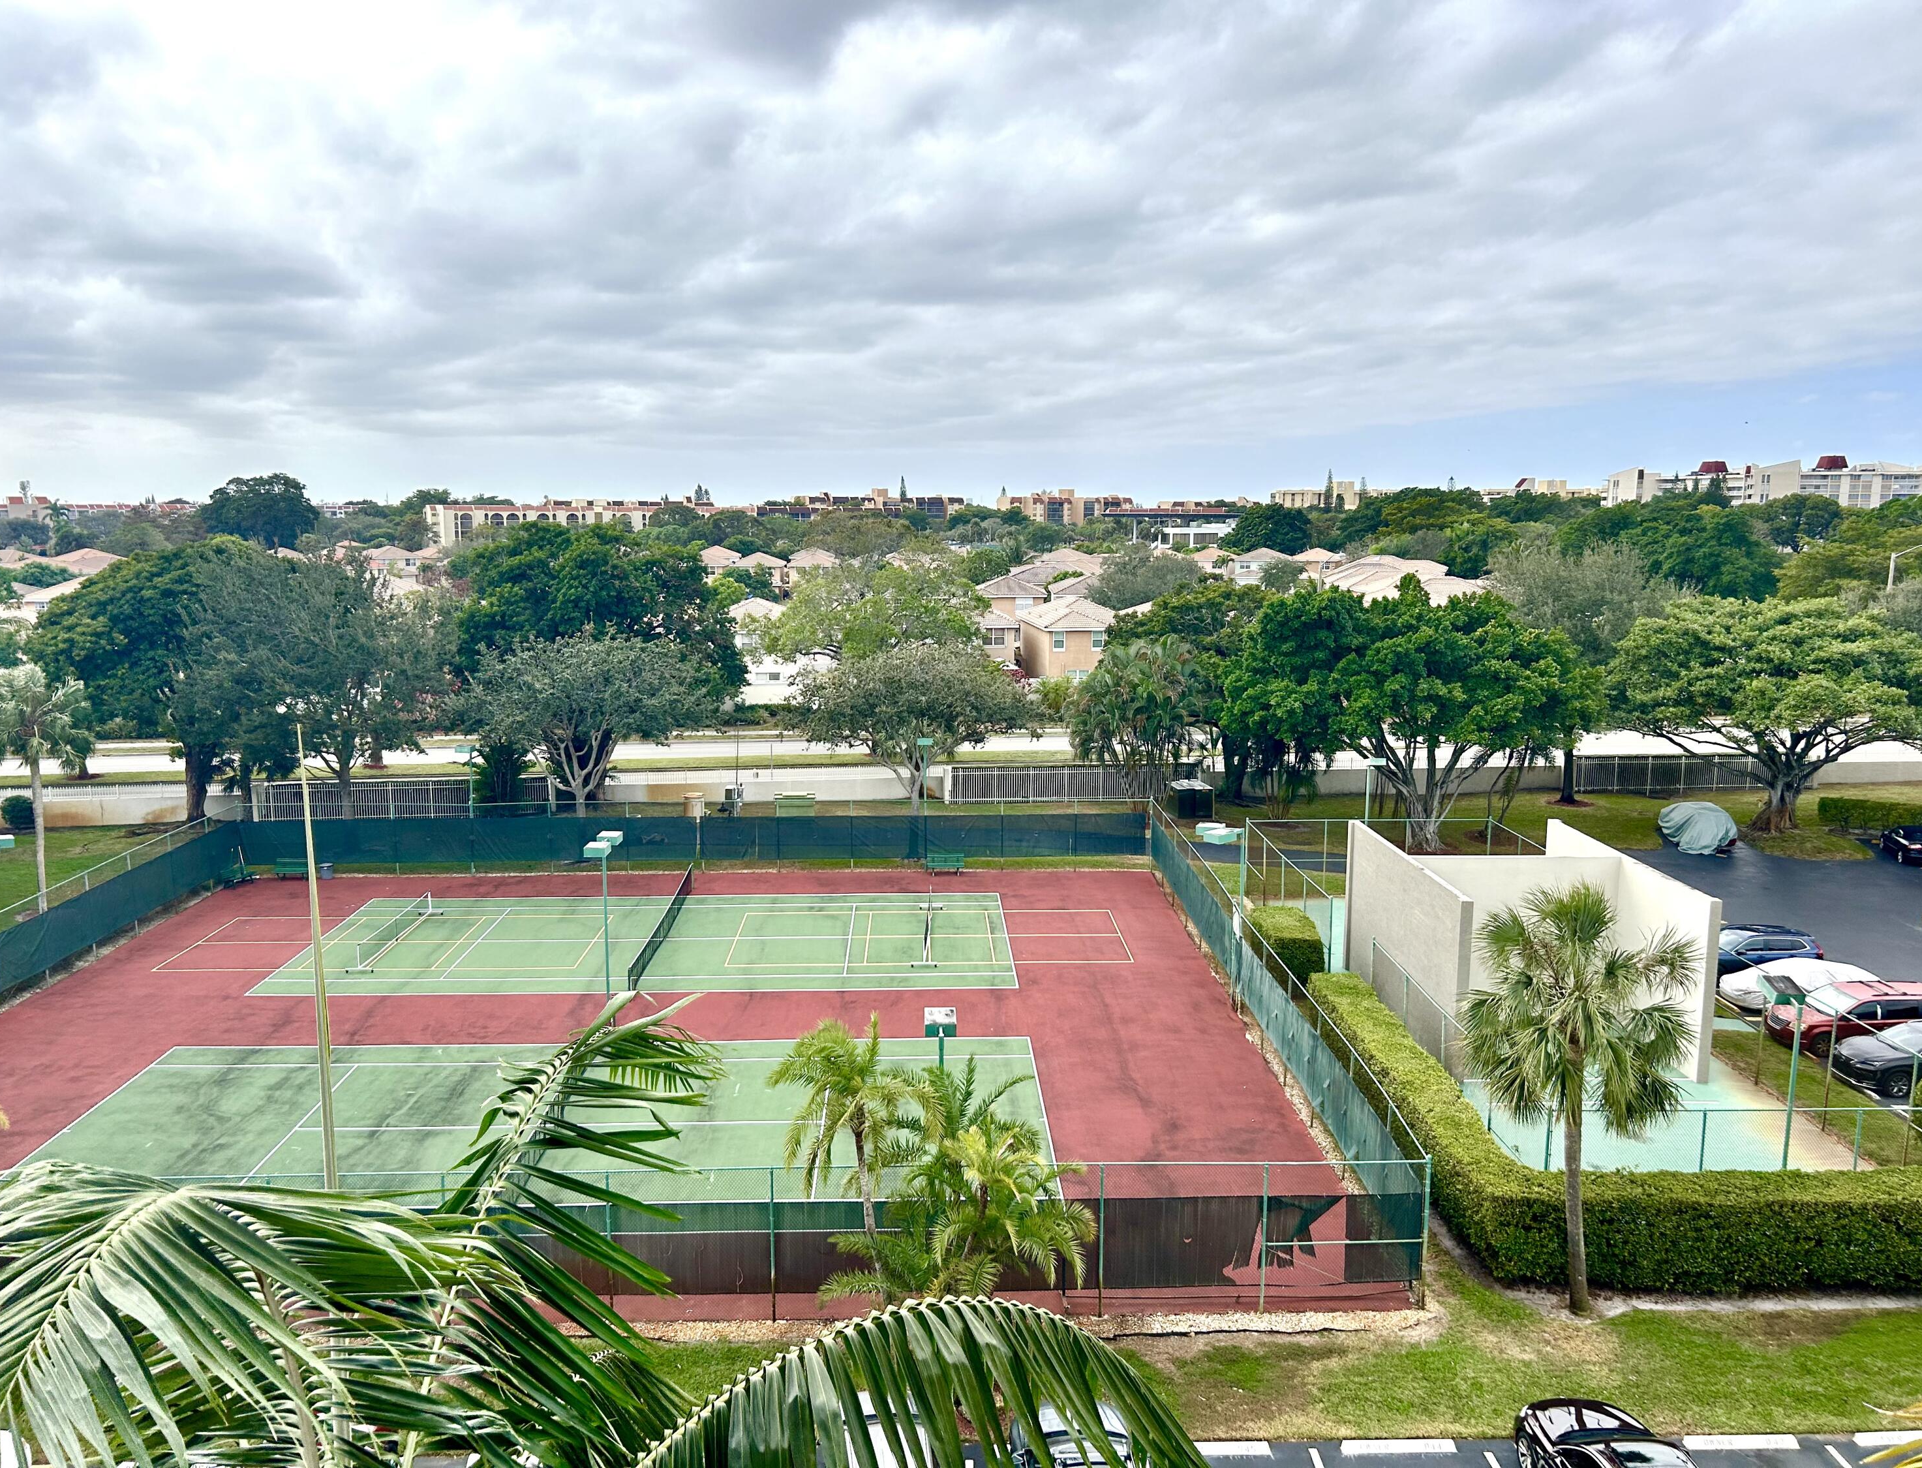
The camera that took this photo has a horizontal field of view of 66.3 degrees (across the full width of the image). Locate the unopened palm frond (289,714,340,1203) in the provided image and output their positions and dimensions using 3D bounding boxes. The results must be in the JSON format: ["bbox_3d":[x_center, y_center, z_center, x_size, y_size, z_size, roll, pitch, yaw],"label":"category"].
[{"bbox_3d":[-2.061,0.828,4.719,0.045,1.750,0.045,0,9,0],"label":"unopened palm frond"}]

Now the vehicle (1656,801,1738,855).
[{"bbox_3d":[32.695,4.033,65.427,1.900,1.650,4.500,2,9,10],"label":"vehicle"}]

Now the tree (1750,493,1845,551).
[{"bbox_3d":[140.563,-32.382,247.984,14.737,15.752,13.961,0,9,0],"label":"tree"}]

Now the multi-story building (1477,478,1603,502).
[{"bbox_3d":[246.000,-97.595,626.000,50.000,22.500,20.000,0,9,3],"label":"multi-story building"}]

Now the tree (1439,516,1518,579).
[{"bbox_3d":[60.120,-18.597,171.211,8.369,12.775,7.929,0,9,0],"label":"tree"}]

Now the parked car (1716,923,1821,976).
[{"bbox_3d":[24.706,6.934,46.798,4.660,1.680,1.870,0,9,0],"label":"parked car"}]

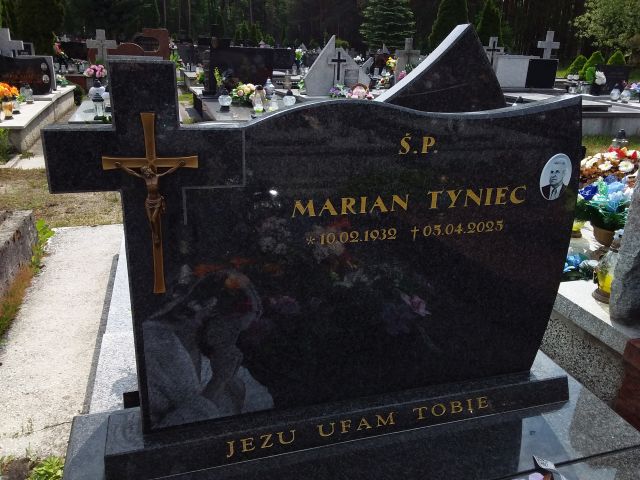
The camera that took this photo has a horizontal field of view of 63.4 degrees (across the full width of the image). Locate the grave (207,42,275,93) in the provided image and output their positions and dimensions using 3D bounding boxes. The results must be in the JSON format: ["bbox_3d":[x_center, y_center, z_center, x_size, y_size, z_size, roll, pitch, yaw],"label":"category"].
[{"bbox_3d":[-1.103,-2.386,7.250,0.909,0.678,0.180,-4,22,-16],"label":"grave"}]

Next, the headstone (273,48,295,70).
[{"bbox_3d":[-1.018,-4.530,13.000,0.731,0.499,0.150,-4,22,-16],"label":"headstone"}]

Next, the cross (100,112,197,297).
[{"bbox_3d":[-0.316,-0.055,0.992,0.172,0.364,0.045,-4,19,-16],"label":"cross"}]

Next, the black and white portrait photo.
[{"bbox_3d":[0.586,-0.155,1.285,0.090,0.120,0.010,-4,19,-16],"label":"black and white portrait photo"}]

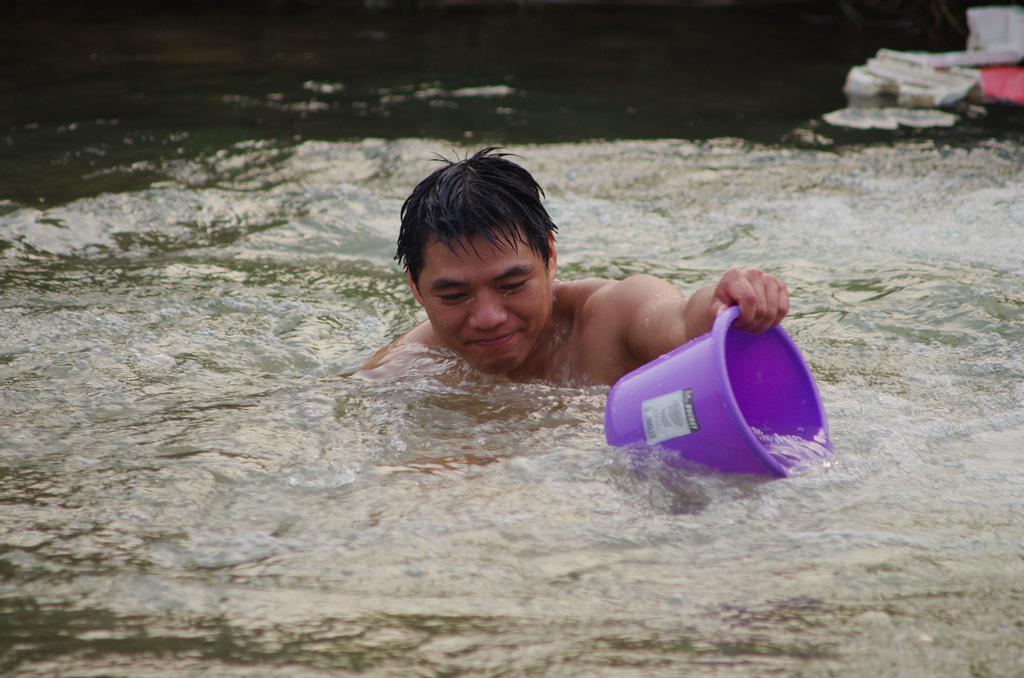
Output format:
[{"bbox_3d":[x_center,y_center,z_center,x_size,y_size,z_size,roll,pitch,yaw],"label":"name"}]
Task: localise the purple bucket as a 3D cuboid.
[{"bbox_3d":[0.211,0.089,9.100,0.173,0.206,0.206,-25,1,27],"label":"purple bucket"}]

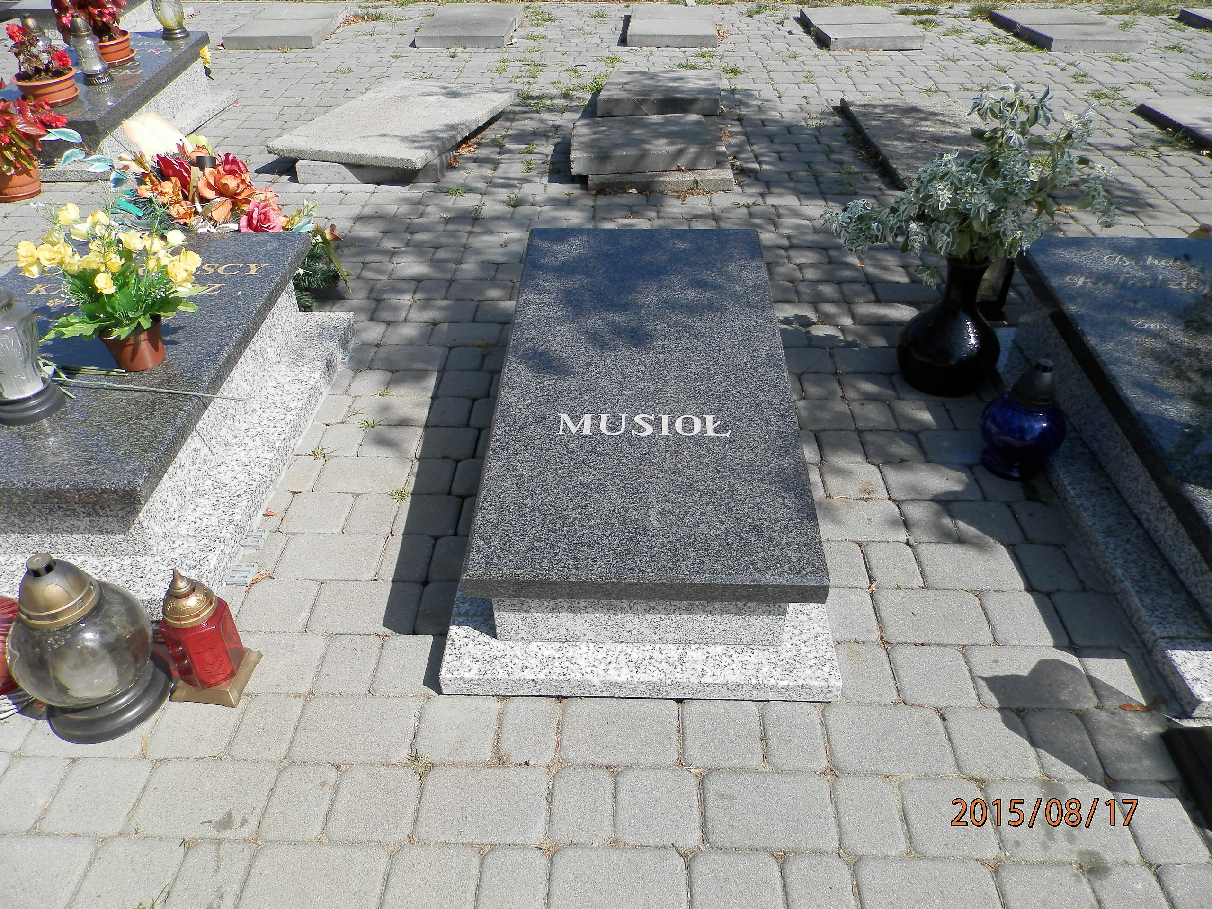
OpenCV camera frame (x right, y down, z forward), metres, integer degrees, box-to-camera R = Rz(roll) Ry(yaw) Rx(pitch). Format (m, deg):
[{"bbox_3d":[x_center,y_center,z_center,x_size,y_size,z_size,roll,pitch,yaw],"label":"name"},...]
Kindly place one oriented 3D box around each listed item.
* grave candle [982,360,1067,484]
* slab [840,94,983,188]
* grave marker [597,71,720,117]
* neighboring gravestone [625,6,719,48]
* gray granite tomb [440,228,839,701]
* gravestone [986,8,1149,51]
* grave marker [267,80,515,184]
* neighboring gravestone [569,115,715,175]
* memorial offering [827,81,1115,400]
[{"bbox_3d":[0.857,-0.076,1.761,0.175,0.235,0.175,0,36,1],"label":"grave candle"},{"bbox_3d":[1.325,-1.267,3.549,0.515,0.051,1.161,1,36,2],"label":"slab"},{"bbox_3d":[0.240,-1.616,3.906,0.515,0.067,0.498,3,36,4],"label":"grave marker"},{"bbox_3d":[0.407,-2.701,5.504,0.522,0.068,0.997,1,36,2],"label":"neighboring gravestone"},{"bbox_3d":[0.071,-0.087,1.720,0.609,0.304,1.150,1,36,1],"label":"gray granite tomb"},{"bbox_3d":[2.786,-2.603,5.365,0.520,0.066,0.975,0,36,1],"label":"gravestone"},{"bbox_3d":[-0.836,-1.350,3.600,0.602,0.131,1.161,9,37,12],"label":"grave marker"},{"bbox_3d":[0.131,-1.172,3.297,0.512,0.068,0.504,-1,36,-1],"label":"neighboring gravestone"},{"bbox_3d":[0.820,-0.449,1.933,0.591,0.635,0.471,0,36,1],"label":"memorial offering"}]

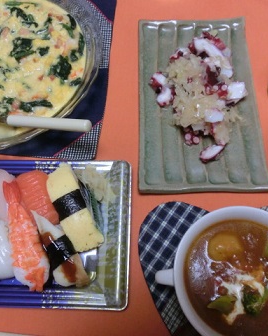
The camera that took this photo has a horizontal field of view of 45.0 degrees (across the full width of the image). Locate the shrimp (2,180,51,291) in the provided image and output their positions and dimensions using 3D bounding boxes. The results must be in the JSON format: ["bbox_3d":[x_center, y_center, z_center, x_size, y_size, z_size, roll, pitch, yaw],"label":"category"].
[{"bbox_3d":[-0.095,0.061,0.300,0.034,0.034,0.101,-19,68,-7],"label":"shrimp"}]

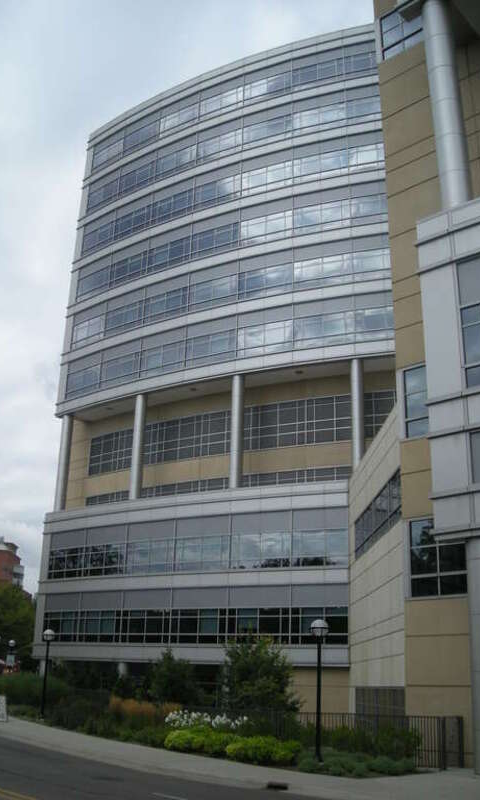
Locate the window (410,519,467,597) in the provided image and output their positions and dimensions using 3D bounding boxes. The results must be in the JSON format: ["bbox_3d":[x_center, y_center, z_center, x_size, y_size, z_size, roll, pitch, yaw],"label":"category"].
[{"bbox_3d":[4.809,3.751,19.620,1.580,1.913,0.150,-16,-26,40],"label":"window"}]

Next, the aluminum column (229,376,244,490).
[{"bbox_3d":[-0.232,1.883,50.591,0.690,7.402,0.690,2,-20,0],"label":"aluminum column"}]

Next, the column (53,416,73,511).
[{"bbox_3d":[-12.670,4.477,57.930,0.720,7.098,0.720,2,-20,0],"label":"column"}]

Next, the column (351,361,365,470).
[{"bbox_3d":[6.872,1.074,47.871,0.680,7.576,0.680,2,-20,0],"label":"column"}]

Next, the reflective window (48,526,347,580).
[{"bbox_3d":[-3.645,9.608,49.726,21.420,2.080,0.900,-9,-22,27],"label":"reflective window"}]

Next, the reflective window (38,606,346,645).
[{"bbox_3d":[-3.688,13.504,48.343,21.198,1.950,0.900,-9,-22,27],"label":"reflective window"}]

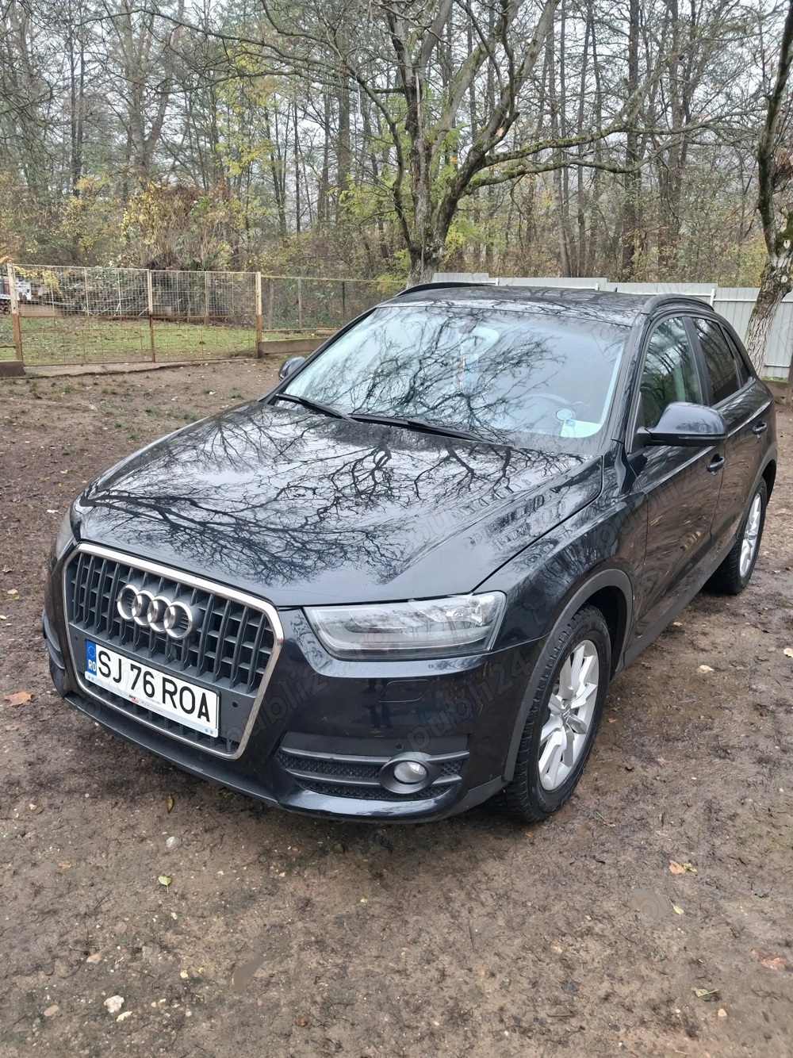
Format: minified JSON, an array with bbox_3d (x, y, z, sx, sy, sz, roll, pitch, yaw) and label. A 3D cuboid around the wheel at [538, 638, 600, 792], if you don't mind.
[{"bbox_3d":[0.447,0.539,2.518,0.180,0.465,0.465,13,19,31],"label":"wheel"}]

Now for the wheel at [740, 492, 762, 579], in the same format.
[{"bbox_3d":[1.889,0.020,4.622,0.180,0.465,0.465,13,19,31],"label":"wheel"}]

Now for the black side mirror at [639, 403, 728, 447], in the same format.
[{"bbox_3d":[1.020,-0.374,2.915,0.255,0.150,0.155,13,19,31],"label":"black side mirror"}]

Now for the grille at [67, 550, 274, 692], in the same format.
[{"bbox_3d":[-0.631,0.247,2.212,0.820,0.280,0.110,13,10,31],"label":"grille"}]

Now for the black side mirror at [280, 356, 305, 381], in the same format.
[{"bbox_3d":[-0.455,-0.715,3.839,0.255,0.150,0.155,13,19,31],"label":"black side mirror"}]

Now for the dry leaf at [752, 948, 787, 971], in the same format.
[{"bbox_3d":[0.913,1.050,2.026,0.079,0.018,0.056,13,19,32],"label":"dry leaf"}]

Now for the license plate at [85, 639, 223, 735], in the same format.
[{"bbox_3d":[-0.669,0.425,2.217,0.530,0.120,0.020,13,16,31],"label":"license plate"}]

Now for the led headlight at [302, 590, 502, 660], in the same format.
[{"bbox_3d":[0.019,0.229,2.005,0.410,0.155,0.340,13,19,31],"label":"led headlight"}]

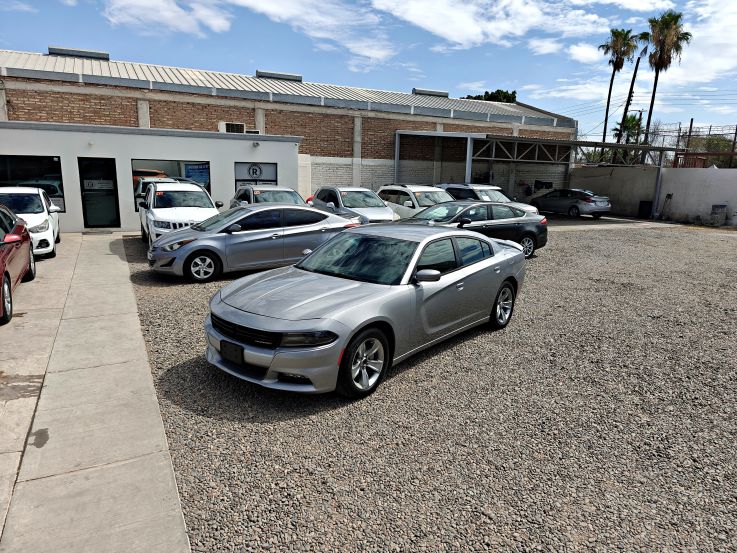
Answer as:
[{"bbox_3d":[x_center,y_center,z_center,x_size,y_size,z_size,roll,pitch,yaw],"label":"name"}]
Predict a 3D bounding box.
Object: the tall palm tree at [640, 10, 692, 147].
[{"bbox_3d":[23.192,-13.303,39.248,4.100,14.800,4.100,8,14,28],"label":"tall palm tree"}]

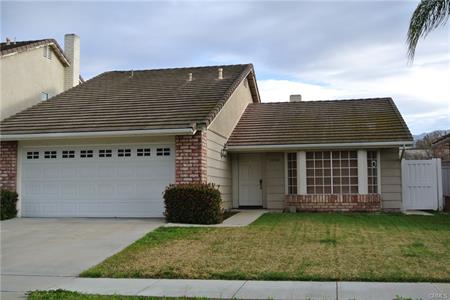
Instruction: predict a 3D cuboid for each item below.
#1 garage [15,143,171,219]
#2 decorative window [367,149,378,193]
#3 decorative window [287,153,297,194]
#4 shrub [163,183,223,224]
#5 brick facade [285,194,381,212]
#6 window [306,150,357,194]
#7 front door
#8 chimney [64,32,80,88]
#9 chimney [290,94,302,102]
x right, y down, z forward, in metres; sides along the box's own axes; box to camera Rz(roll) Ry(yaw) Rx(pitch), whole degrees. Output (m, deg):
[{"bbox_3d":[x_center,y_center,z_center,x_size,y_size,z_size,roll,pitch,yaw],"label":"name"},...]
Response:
[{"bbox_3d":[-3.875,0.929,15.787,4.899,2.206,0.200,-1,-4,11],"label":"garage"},{"bbox_3d":[5.278,0.822,18.771,0.396,1.532,0.100,-1,-4,11],"label":"decorative window"},{"bbox_3d":[2.470,0.864,19.329,0.402,1.541,0.100,-1,-4,11],"label":"decorative window"},{"bbox_3d":[-0.859,1.443,14.200,1.470,1.040,1.250,-1,-4,11],"label":"shrub"},{"bbox_3d":[3.847,1.899,18.850,3.390,0.603,0.250,-1,-4,11],"label":"brick facade"},{"bbox_3d":[3.891,0.834,19.047,1.843,1.555,0.100,-1,-4,11],"label":"window"},{"bbox_3d":[0.973,1.107,19.753,0.891,2.025,0.080,-1,-4,11],"label":"front door"},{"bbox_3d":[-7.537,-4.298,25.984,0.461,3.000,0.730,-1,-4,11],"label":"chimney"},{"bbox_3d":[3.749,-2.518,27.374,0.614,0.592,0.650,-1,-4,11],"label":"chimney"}]

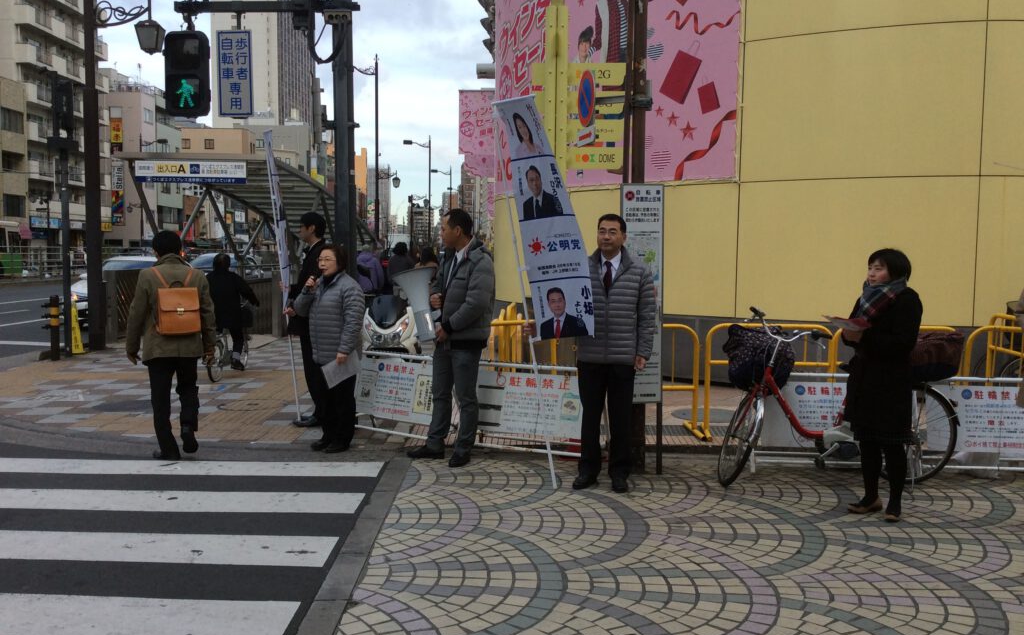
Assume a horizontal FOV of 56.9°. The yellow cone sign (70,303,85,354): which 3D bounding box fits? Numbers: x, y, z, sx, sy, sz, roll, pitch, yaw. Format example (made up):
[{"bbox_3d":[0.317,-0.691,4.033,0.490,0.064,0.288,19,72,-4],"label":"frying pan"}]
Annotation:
[{"bbox_3d":[-6.233,0.150,13.461,0.340,0.710,0.340,-2,5,-28],"label":"yellow cone sign"}]

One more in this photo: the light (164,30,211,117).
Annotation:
[{"bbox_3d":[-2.781,-2.091,8.100,0.350,0.730,0.200,0,4,2],"label":"light"}]

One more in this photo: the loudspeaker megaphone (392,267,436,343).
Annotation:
[{"bbox_3d":[-0.636,-0.081,6.400,0.310,0.470,0.300,-10,-3,0],"label":"loudspeaker megaphone"}]

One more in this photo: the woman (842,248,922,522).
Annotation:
[{"bbox_3d":[2.144,0.376,5.470,0.400,1.560,0.460,-1,4,-25],"label":"woman"}]

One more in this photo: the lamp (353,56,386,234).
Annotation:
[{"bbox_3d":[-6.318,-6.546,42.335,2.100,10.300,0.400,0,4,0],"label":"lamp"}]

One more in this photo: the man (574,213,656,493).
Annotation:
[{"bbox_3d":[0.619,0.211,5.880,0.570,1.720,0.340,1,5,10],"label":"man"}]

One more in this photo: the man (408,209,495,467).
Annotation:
[{"bbox_3d":[-0.421,0.139,6.580,0.500,1.760,0.560,-2,4,-30],"label":"man"}]

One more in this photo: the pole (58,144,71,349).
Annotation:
[{"bbox_3d":[-6.143,-0.921,13.000,0.110,2.850,0.110,0,4,0],"label":"pole"}]

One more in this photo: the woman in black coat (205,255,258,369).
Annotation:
[{"bbox_3d":[-3.205,-0.074,10.800,0.520,1.320,0.640,1,4,5],"label":"woman in black coat"}]

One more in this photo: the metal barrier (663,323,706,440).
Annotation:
[{"bbox_3d":[0.907,0.471,7.420,1.170,0.860,0.480,0,4,-3],"label":"metal barrier"}]

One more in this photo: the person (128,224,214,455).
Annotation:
[{"bbox_3d":[-2.478,0.189,6.880,0.600,1.660,0.460,-1,5,-18],"label":"person"}]

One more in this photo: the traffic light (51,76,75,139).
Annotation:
[{"bbox_3d":[-5.791,-2.706,12.179,0.220,0.800,0.330,0,4,0],"label":"traffic light"}]

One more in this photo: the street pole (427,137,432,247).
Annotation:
[{"bbox_3d":[-6.118,-8.388,70.332,0.250,10.200,0.250,0,4,0],"label":"street pole"}]

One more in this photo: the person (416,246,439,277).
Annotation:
[{"bbox_3d":[-1.219,-0.241,13.662,0.460,1.570,0.320,0,4,-3],"label":"person"}]

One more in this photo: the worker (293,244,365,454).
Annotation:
[{"bbox_3d":[-1.382,0.222,7.120,0.430,1.550,0.500,-2,5,-37],"label":"worker"}]

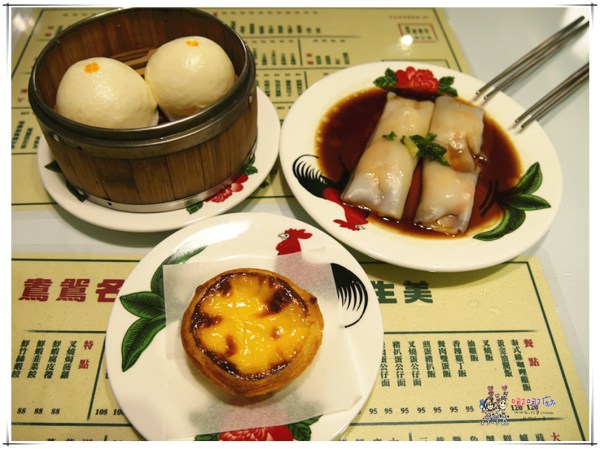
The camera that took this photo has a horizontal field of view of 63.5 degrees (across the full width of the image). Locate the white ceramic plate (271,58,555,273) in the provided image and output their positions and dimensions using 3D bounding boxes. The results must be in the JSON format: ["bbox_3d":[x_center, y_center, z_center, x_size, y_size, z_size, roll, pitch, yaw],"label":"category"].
[{"bbox_3d":[0.091,-0.051,0.386,0.215,0.025,0.215,1,56,-2],"label":"white ceramic plate"}]

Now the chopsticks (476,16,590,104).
[{"bbox_3d":[0.231,-0.164,0.464,0.017,0.008,0.232,40,56,22],"label":"chopsticks"}]

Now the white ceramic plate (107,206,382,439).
[{"bbox_3d":[-0.032,0.066,0.303,0.165,0.020,0.165,1,56,-2],"label":"white ceramic plate"}]

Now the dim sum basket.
[{"bbox_3d":[-0.112,-0.094,0.363,0.158,0.071,0.158,1,56,-2],"label":"dim sum basket"}]

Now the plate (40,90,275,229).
[{"bbox_3d":[-0.108,-0.066,0.389,0.184,0.021,0.184,1,56,-2],"label":"plate"}]

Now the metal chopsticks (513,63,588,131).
[{"bbox_3d":[0.258,-0.135,0.445,0.232,0.008,0.017,-34,63,-30],"label":"metal chopsticks"}]

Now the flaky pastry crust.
[{"bbox_3d":[-0.028,0.065,0.291,0.081,0.030,0.074,1,56,-2],"label":"flaky pastry crust"}]

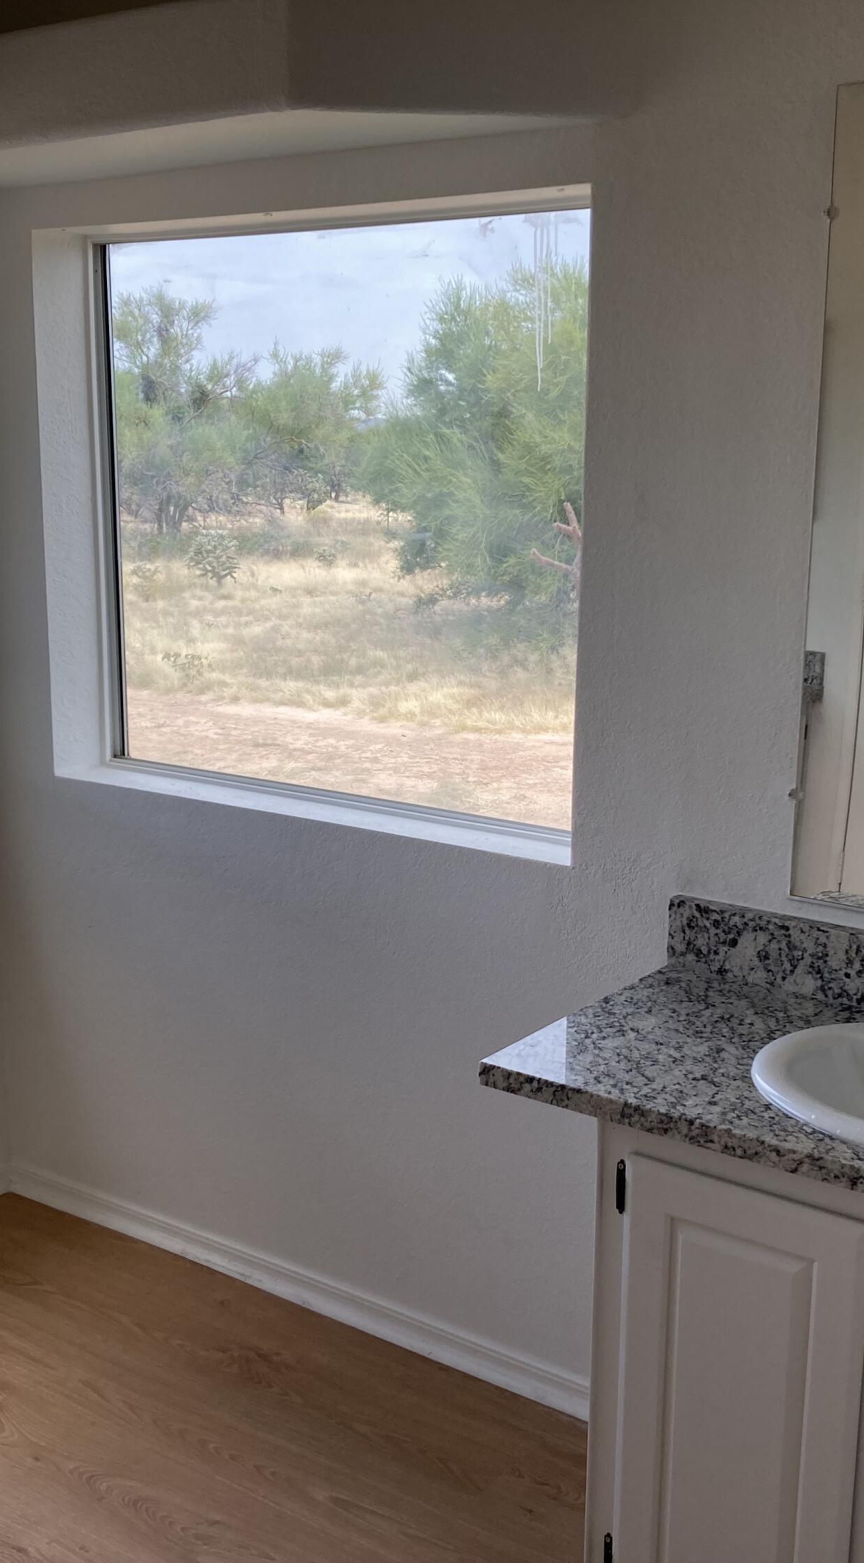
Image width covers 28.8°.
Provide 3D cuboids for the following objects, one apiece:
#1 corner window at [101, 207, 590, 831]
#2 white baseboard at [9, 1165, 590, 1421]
[{"bbox_3d":[-0.153,-0.446,2.878,1.123,0.971,0.080,9,15,35],"label":"corner window"},{"bbox_3d":[-0.224,0.913,3.000,1.592,0.057,0.014,9,15,35],"label":"white baseboard"}]

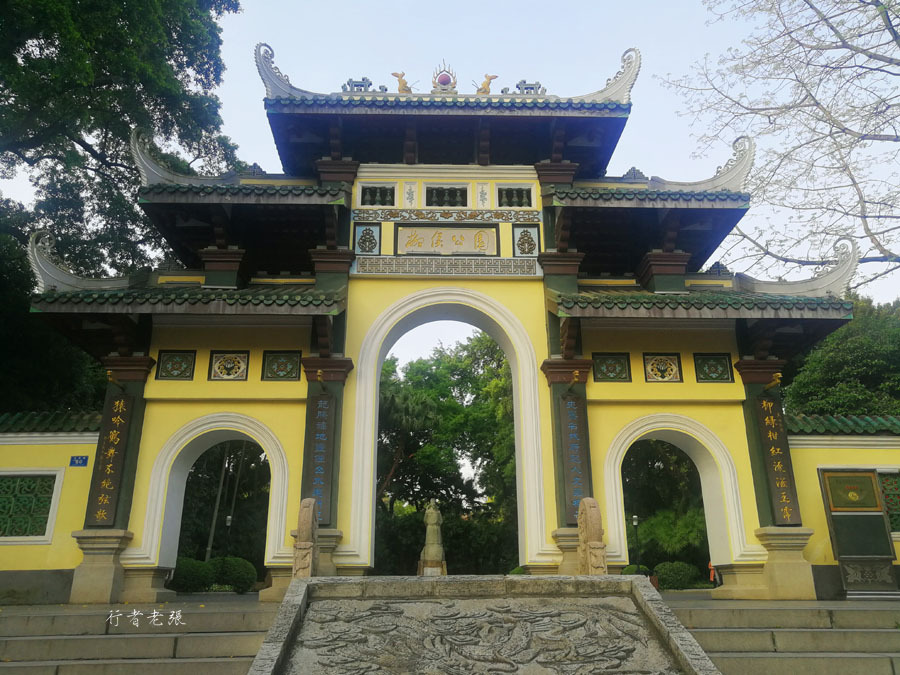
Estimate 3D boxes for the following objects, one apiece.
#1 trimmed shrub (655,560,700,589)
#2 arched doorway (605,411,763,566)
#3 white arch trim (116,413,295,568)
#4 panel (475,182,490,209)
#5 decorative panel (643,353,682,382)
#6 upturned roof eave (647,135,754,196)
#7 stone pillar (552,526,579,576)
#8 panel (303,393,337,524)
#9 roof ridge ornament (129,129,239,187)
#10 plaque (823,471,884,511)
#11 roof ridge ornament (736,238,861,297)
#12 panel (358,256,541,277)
[{"bbox_3d":[5.049,5.290,15.578,1.052,0.630,1.040,0,-20,-2],"label":"trimmed shrub"},{"bbox_3d":[3.224,2.160,10.176,2.469,2.165,0.150,0,-19,-2],"label":"arched doorway"},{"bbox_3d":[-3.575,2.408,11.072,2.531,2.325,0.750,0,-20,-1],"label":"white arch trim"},{"bbox_3d":[0.590,-2.523,12.614,0.267,0.508,0.070,0,-20,-1],"label":"panel"},{"bbox_3d":[3.748,0.538,12.413,0.677,0.536,0.100,0,-20,-2],"label":"decorative panel"},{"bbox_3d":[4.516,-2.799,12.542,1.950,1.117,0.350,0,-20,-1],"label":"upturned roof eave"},{"bbox_3d":[2.022,3.607,11.139,0.823,1.069,0.780,0,-20,-2],"label":"stone pillar"},{"bbox_3d":[-1.839,1.708,9.900,0.369,1.790,0.060,0,-19,-2],"label":"panel"},{"bbox_3d":[-4.621,-3.115,12.176,1.897,1.169,0.200,0,-19,-2],"label":"roof ridge ornament"},{"bbox_3d":[6.145,2.365,10.725,0.777,0.578,0.060,0,-20,-1],"label":"plaque"},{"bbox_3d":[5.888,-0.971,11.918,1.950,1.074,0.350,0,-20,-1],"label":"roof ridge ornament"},{"bbox_3d":[-0.056,-1.197,12.084,3.147,0.350,0.100,0,-20,-1],"label":"panel"}]

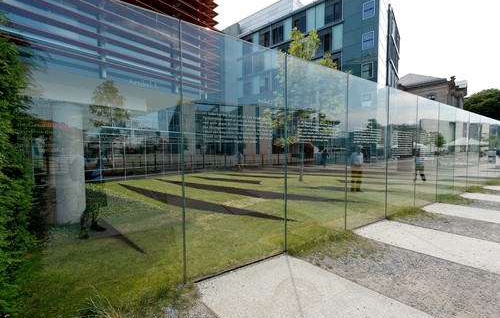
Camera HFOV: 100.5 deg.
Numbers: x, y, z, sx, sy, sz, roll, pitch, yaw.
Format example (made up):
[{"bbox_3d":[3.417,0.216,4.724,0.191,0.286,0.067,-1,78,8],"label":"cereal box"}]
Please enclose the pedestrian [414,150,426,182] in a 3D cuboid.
[{"bbox_3d":[8.756,0.319,10.700,0.580,1.680,0.500,0,2,2],"label":"pedestrian"}]

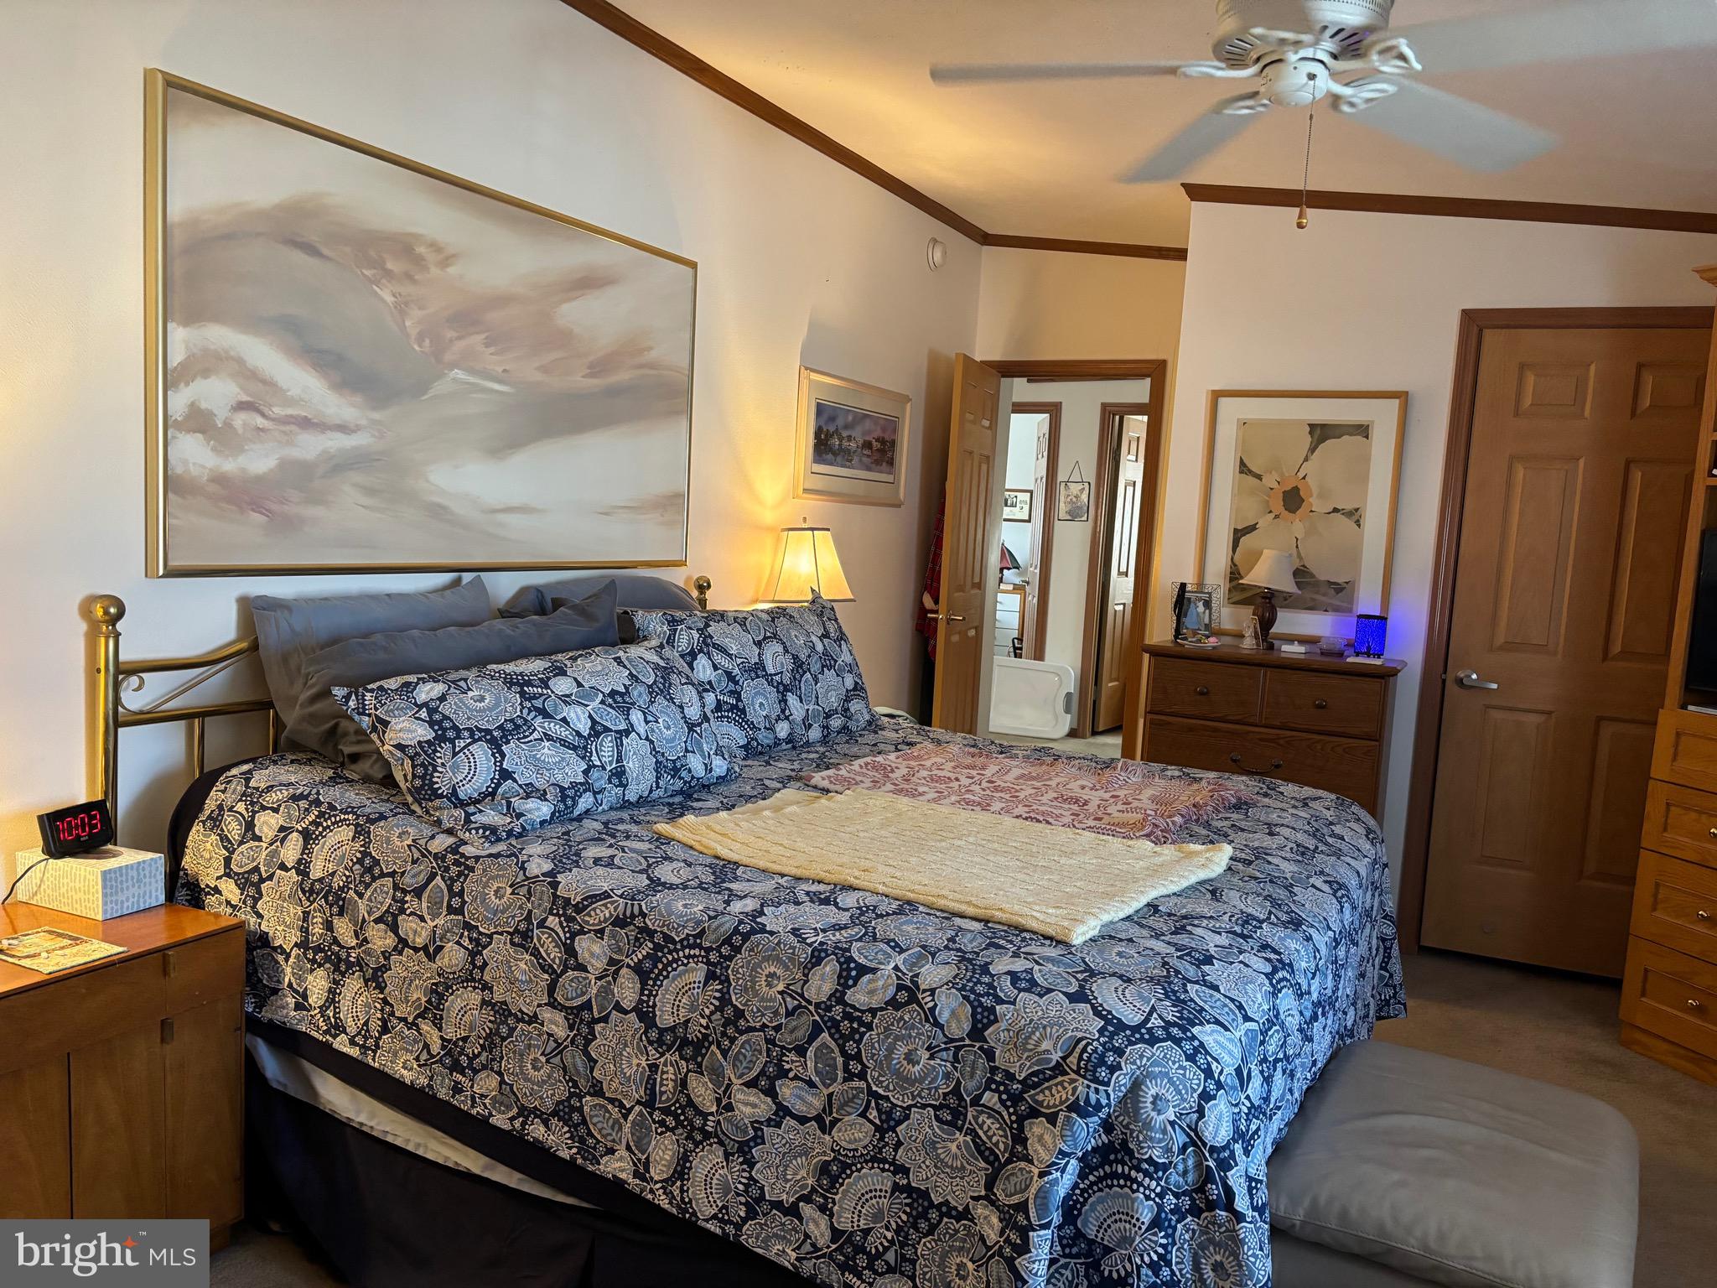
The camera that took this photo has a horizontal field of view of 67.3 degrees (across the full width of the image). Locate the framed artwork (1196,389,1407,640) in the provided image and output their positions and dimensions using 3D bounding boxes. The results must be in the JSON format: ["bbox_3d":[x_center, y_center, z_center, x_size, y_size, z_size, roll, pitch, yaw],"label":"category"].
[{"bbox_3d":[1.492,-0.429,4.411,0.644,0.855,0.027,6,6,27],"label":"framed artwork"}]

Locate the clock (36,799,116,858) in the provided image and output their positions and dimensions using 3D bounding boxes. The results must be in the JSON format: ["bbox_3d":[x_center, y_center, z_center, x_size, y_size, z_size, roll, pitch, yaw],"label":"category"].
[{"bbox_3d":[-1.394,0.326,2.297,0.052,0.083,0.122,5,6,18],"label":"clock"}]

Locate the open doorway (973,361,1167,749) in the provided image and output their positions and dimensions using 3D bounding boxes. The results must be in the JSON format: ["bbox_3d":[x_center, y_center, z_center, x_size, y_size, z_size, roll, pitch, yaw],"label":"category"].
[{"bbox_3d":[0.953,-0.268,6.158,0.900,2.110,0.140,6,6,27],"label":"open doorway"}]

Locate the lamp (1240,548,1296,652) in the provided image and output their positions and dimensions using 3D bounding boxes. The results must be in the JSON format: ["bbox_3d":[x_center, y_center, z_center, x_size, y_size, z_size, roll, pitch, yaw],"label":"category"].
[{"bbox_3d":[1.379,-0.149,4.338,0.200,0.335,0.200,6,6,27],"label":"lamp"}]

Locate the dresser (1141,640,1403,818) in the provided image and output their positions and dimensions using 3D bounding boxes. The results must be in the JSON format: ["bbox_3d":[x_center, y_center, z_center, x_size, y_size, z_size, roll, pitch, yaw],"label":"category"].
[{"bbox_3d":[1.351,0.513,4.321,0.780,0.977,0.420,6,6,27],"label":"dresser"}]

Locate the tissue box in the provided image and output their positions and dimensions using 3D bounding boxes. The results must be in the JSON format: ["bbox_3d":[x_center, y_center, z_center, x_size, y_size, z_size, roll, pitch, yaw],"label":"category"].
[{"bbox_3d":[-1.352,0.414,2.279,0.208,0.086,0.120,6,6,24],"label":"tissue box"}]

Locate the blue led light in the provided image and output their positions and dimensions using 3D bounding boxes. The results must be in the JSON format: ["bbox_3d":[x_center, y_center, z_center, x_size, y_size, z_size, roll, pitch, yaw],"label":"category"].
[{"bbox_3d":[1.642,-0.024,4.133,0.100,0.137,0.100,6,6,27],"label":"blue led light"}]

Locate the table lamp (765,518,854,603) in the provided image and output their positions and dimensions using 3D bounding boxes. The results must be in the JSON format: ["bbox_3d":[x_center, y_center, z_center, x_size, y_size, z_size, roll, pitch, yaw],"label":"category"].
[{"bbox_3d":[-0.191,-0.087,4.567,0.335,0.710,0.335,6,6,27],"label":"table lamp"}]

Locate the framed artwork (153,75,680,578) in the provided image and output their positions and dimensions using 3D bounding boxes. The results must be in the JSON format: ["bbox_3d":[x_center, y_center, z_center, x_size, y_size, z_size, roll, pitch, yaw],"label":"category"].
[{"bbox_3d":[-0.955,-0.661,3.285,0.040,0.955,1.810,6,6,27],"label":"framed artwork"}]

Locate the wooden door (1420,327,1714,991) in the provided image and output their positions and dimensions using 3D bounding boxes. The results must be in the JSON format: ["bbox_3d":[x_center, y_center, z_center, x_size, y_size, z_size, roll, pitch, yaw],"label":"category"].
[{"bbox_3d":[2.287,0.038,4.072,0.765,2.030,0.045,6,6,27],"label":"wooden door"}]

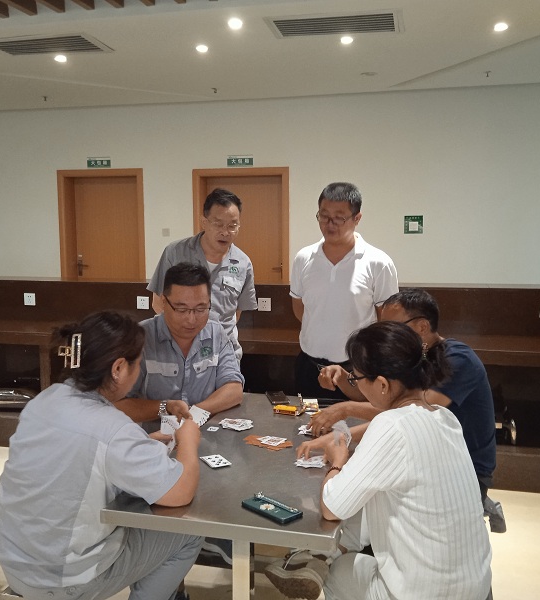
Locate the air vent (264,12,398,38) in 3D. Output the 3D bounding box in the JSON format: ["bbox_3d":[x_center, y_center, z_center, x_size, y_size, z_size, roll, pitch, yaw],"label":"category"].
[{"bbox_3d":[0.424,-1.771,4.168,0.800,0.040,0.430,2,7,14],"label":"air vent"}]

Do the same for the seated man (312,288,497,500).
[{"bbox_3d":[0.448,0.563,2.378,0.700,1.220,0.520,1,6,7],"label":"seated man"}]

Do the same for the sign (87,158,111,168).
[{"bbox_3d":[-1.852,-1.488,7.016,0.287,0.112,0.020,2,7,14],"label":"sign"}]

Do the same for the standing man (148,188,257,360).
[{"bbox_3d":[-0.314,0.300,3.057,0.520,1.610,0.420,-2,7,-21],"label":"standing man"}]

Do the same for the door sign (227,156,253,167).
[{"bbox_3d":[-0.302,-1.423,6.635,0.284,0.107,0.020,2,7,14],"label":"door sign"}]

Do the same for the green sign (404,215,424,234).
[{"bbox_3d":[1.399,-0.732,6.287,0.180,0.183,0.015,2,7,14],"label":"green sign"}]

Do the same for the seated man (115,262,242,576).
[{"bbox_3d":[-0.307,0.515,2.488,0.520,1.310,0.620,-3,7,-25],"label":"seated man"}]

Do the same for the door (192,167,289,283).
[{"bbox_3d":[-0.292,-0.340,6.817,1.027,2.042,0.150,2,7,14],"label":"door"}]

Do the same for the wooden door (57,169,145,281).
[{"bbox_3d":[-1.830,-0.395,7.195,1.027,2.064,0.150,2,7,14],"label":"wooden door"}]

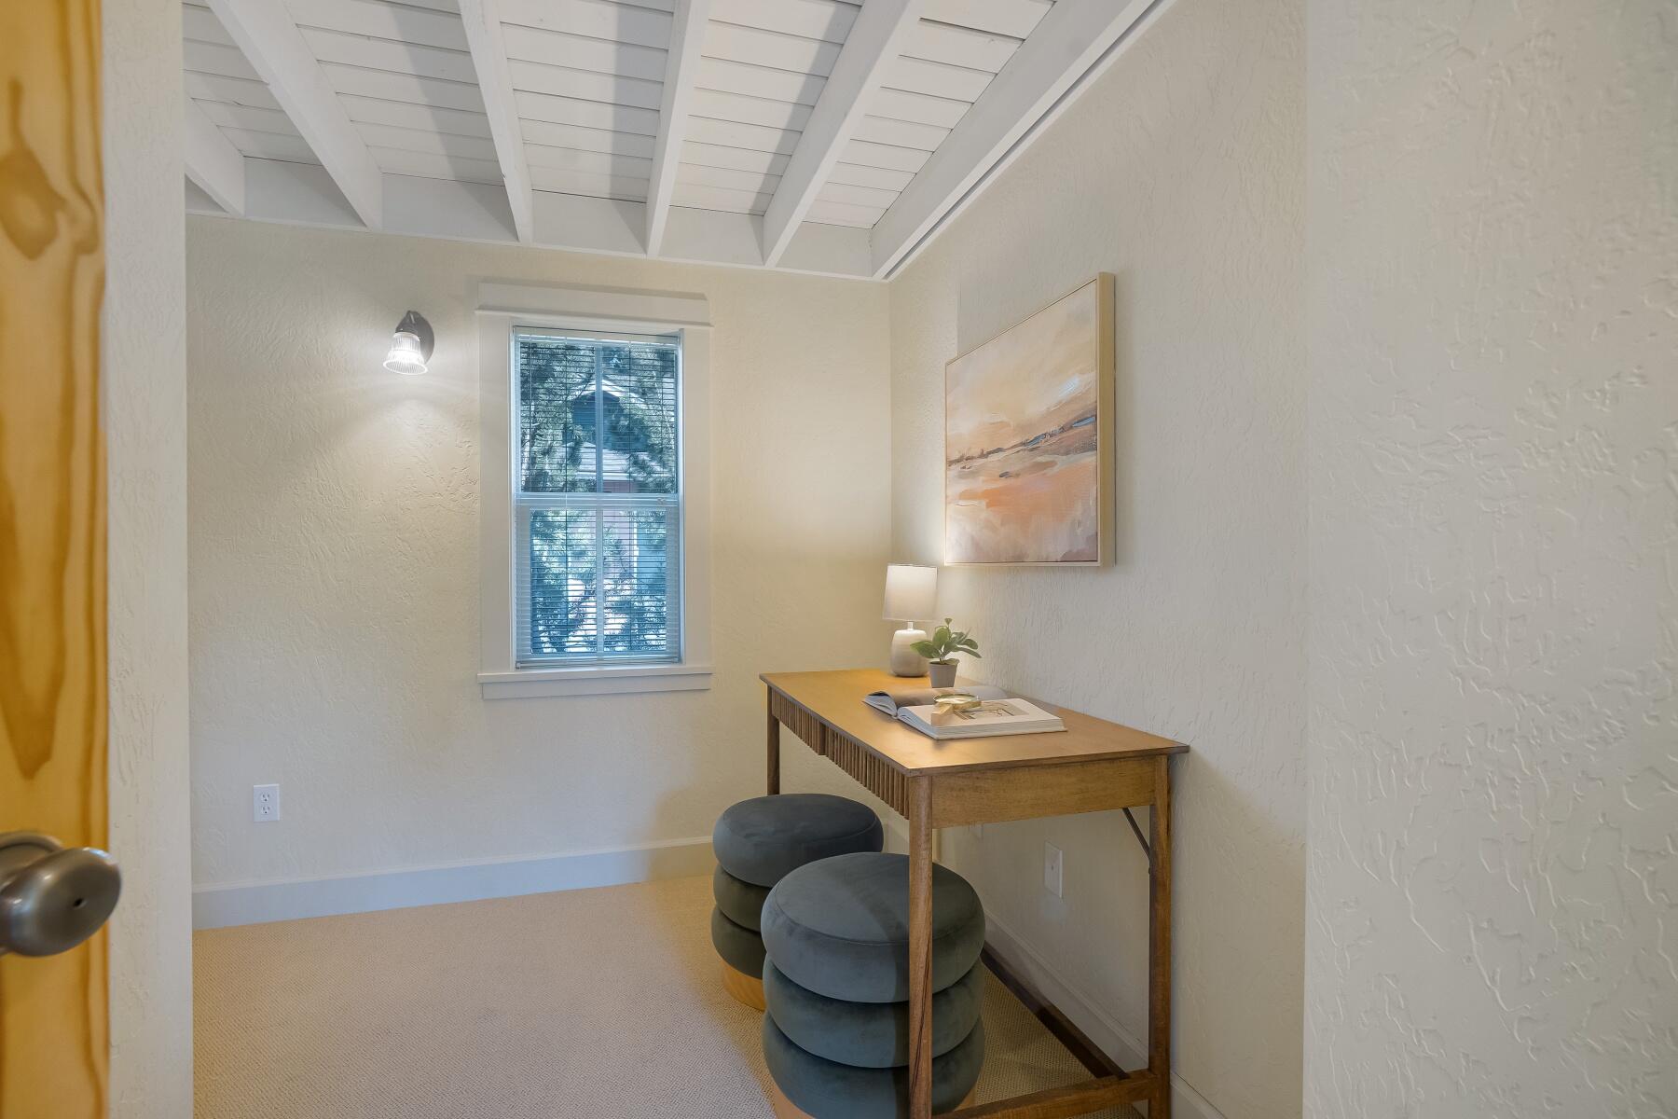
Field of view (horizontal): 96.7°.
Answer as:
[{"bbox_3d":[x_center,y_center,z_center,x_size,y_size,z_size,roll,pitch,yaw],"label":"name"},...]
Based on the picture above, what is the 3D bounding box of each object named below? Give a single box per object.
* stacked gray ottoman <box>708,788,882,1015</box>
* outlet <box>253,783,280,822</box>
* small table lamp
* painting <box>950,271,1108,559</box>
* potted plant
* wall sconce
[{"bbox_3d":[-0.110,0.919,2.058,0.465,0.432,0.465,0,0,-14],"label":"stacked gray ottoman"},{"bbox_3d":[-1.777,0.757,2.314,0.070,0.115,0.008,0,0,-14],"label":"outlet"},{"bbox_3d":[0.210,0.179,2.199,0.164,0.321,0.164,0,0,0],"label":"small table lamp"},{"bbox_3d":[0.455,-0.286,1.922,0.042,0.611,0.748,0,0,-17],"label":"painting"},{"bbox_3d":[0.286,0.250,2.005,0.174,0.180,0.174,0,0,0],"label":"potted plant"},{"bbox_3d":[-1.351,-0.700,2.335,0.135,0.215,0.166,0,0,-14],"label":"wall sconce"}]

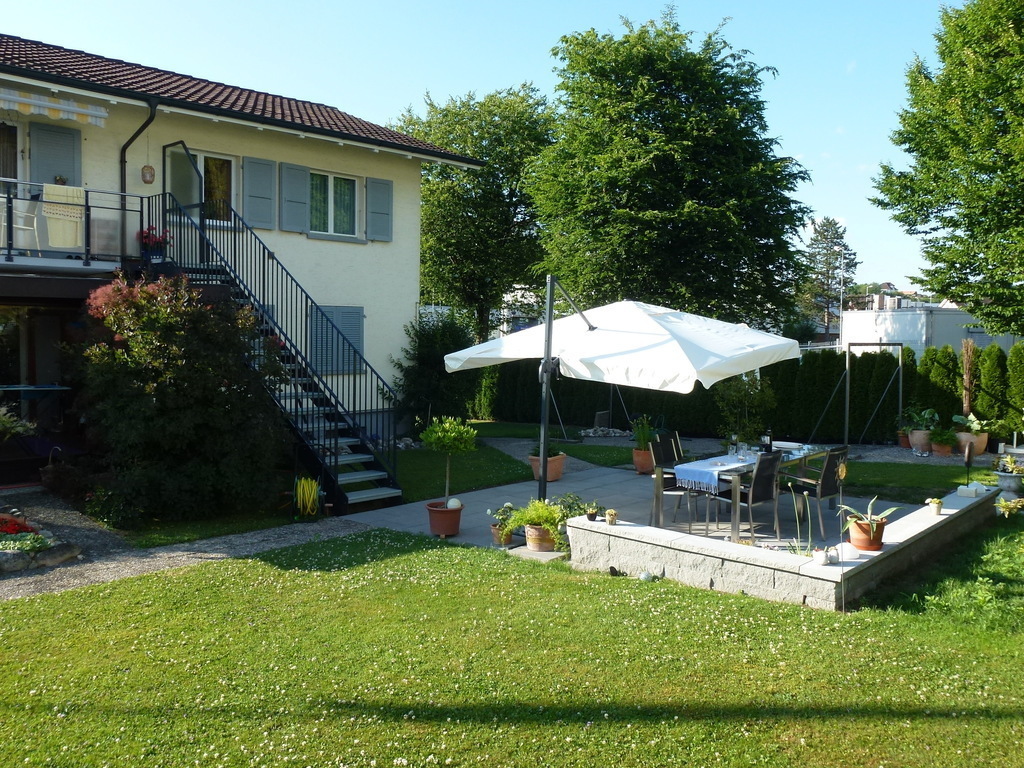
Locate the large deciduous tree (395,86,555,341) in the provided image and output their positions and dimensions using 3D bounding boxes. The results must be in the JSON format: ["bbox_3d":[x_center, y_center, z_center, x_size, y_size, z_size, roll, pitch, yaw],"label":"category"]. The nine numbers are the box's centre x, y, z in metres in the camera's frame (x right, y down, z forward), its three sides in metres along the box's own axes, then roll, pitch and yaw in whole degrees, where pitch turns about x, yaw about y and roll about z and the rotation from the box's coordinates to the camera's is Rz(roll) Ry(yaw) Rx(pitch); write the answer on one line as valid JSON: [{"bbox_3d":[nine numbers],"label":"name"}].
[{"bbox_3d":[-0.996,-4.051,24.849,5.300,9.390,5.300,0,3,-2],"label":"large deciduous tree"}]

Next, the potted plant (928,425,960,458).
[{"bbox_3d":[7.766,1.041,14.891,0.520,0.485,0.520,2,4,28],"label":"potted plant"}]

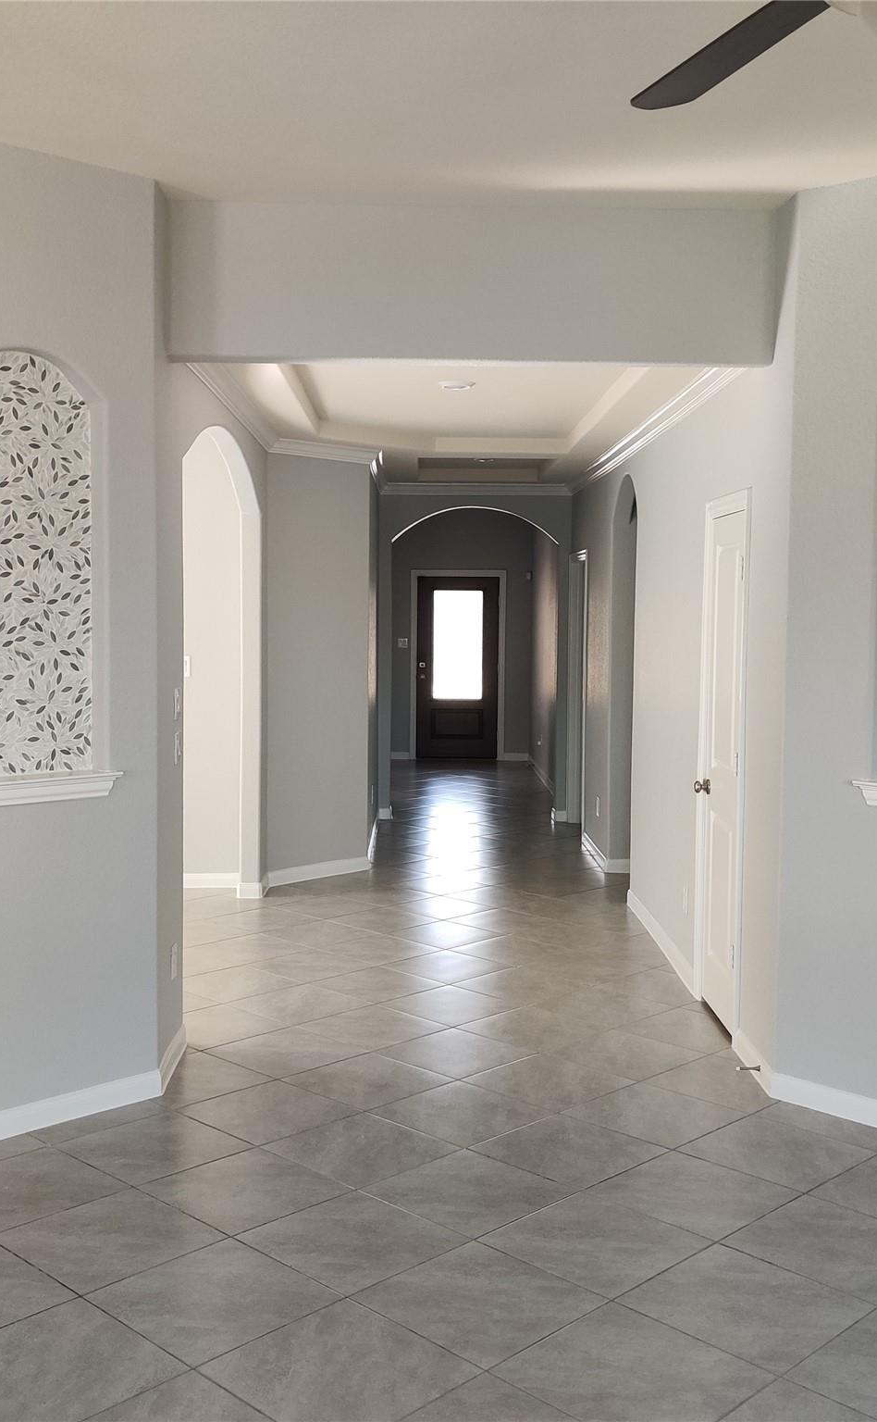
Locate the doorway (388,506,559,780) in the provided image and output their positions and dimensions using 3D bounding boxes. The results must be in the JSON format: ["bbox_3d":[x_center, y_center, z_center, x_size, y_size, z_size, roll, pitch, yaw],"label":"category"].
[{"bbox_3d":[0.283,-0.373,11.789,1.320,2.470,0.200,1,4,-1],"label":"doorway"}]

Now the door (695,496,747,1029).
[{"bbox_3d":[1.160,0.226,6.003,0.050,2.080,0.680,1,4,-1],"label":"door"}]

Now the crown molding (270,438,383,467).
[{"bbox_3d":[-0.654,-1.569,8.973,0.080,0.100,0.910,4,6,42],"label":"crown molding"}]

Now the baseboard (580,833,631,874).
[{"bbox_3d":[1.143,0.958,9.966,0.180,0.092,1.050,1,4,-1],"label":"baseboard"}]

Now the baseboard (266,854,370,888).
[{"bbox_3d":[-0.731,0.992,9.178,0.020,0.093,0.880,4,6,42],"label":"baseboard"}]

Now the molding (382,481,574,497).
[{"bbox_3d":[0.310,-1.735,11.592,1.470,0.100,0.080,1,4,-1],"label":"molding"}]

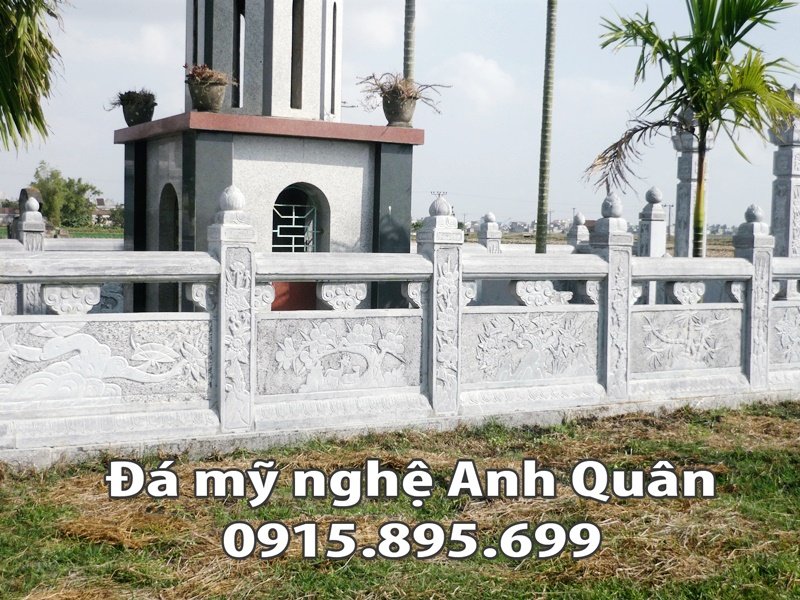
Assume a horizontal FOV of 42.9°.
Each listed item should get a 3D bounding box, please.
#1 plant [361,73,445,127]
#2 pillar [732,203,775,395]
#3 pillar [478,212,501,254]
[{"bbox_3d":[0.013,-1.687,8.579,0.708,0.437,0.590,1,4,0],"label":"plant"},{"bbox_3d":[2.774,-0.030,8.016,0.203,1.446,0.218,-1,5,-30],"label":"pillar"},{"bbox_3d":[1.168,-0.421,13.242,0.203,1.435,0.218,-1,5,-30],"label":"pillar"}]

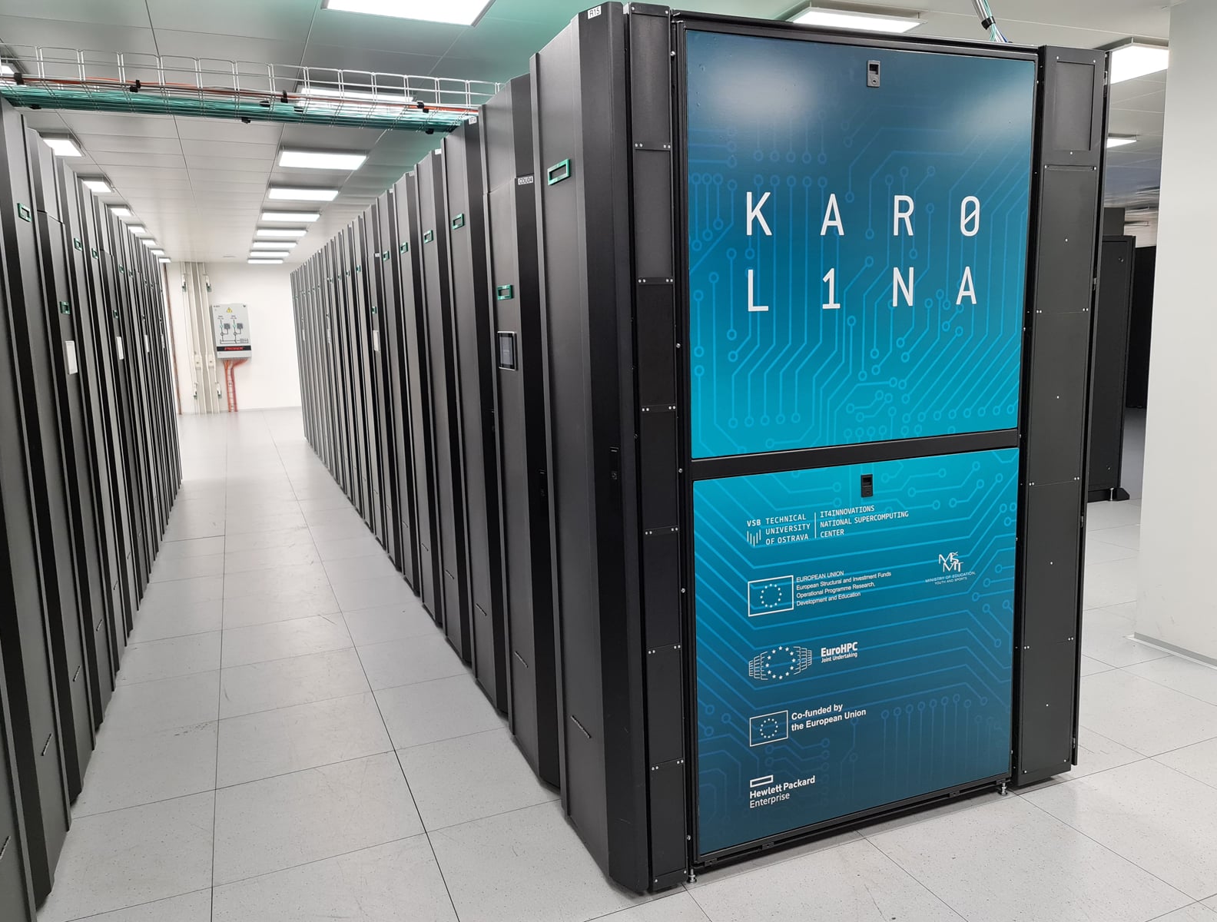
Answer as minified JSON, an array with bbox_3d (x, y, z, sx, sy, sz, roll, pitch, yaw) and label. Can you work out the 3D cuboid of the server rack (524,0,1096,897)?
[{"bbox_3d":[0.665,-0.049,2.802,1.670,2.295,0.600,-5,10,-22],"label":"server rack"}]

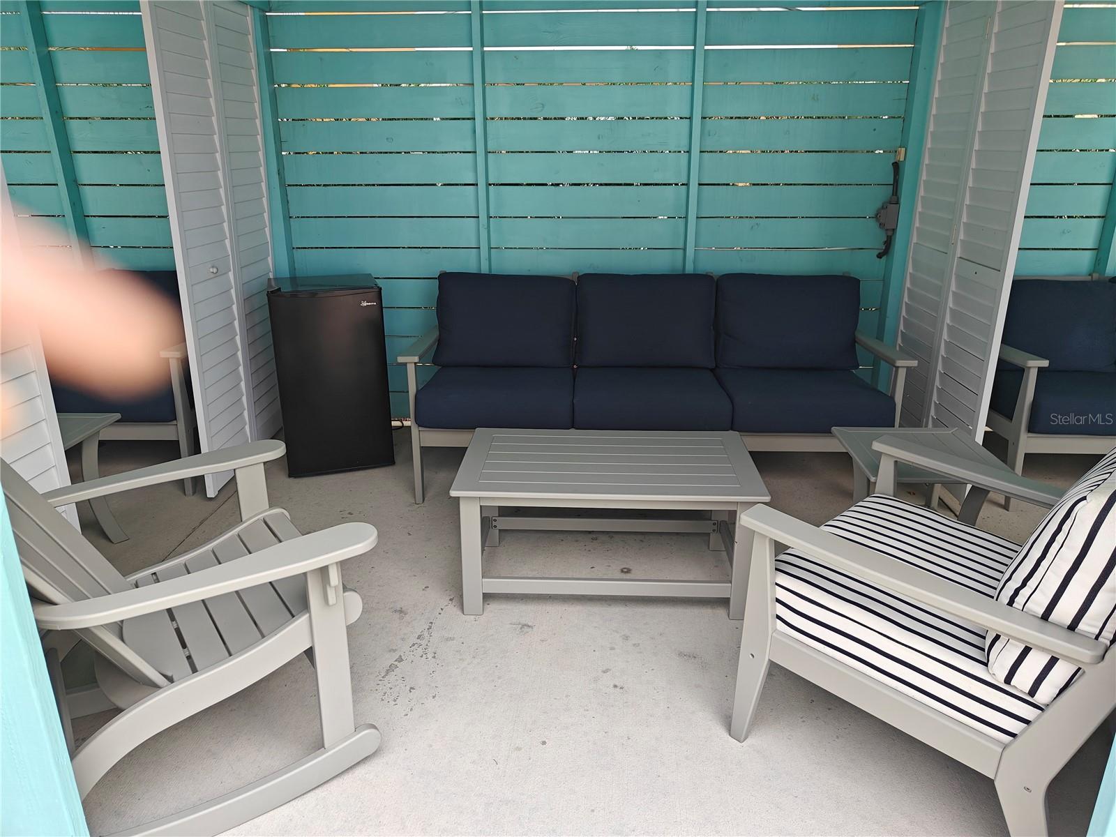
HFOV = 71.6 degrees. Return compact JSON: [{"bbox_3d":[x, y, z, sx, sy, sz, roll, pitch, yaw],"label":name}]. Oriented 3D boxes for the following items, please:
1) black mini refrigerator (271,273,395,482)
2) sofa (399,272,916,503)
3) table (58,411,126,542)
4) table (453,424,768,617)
[{"bbox_3d":[-1.044,-0.213,3.588,0.466,0.838,0.442,-6,21,-17],"label":"black mini refrigerator"},{"bbox_3d":[0.385,-0.163,3.416,1.980,0.853,0.822,1,20,2],"label":"sofa"},{"bbox_3d":[-1.823,0.284,2.714,0.442,0.489,0.447,1,20,2],"label":"table"},{"bbox_3d":[0.163,0.340,2.617,0.951,0.440,0.551,1,20,2],"label":"table"}]

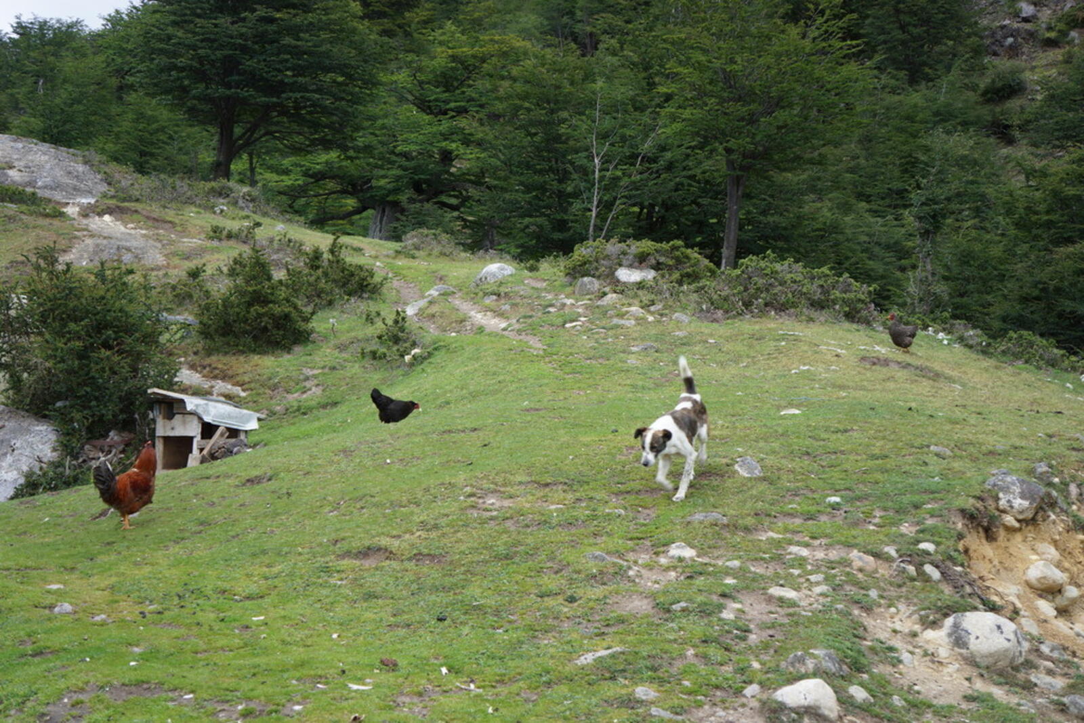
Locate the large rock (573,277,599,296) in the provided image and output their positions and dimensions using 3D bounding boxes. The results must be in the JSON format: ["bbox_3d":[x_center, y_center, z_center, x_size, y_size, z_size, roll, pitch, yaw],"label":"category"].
[{"bbox_3d":[0.554,-0.933,22.500,0.330,0.220,0.280,0,4,1],"label":"large rock"}]

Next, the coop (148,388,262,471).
[{"bbox_3d":[-2.690,0.543,14.400,0.560,0.640,0.780,2,4,27],"label":"coop"}]

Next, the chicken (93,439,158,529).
[{"bbox_3d":[-2.496,0.739,10.800,0.420,0.530,0.210,-1,3,-25],"label":"chicken"}]

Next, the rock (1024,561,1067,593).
[{"bbox_3d":[2.287,0.978,8.200,0.190,0.130,0.160,1,4,16],"label":"rock"}]

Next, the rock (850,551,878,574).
[{"bbox_3d":[1.443,0.899,8.100,0.125,0.085,0.100,1,4,10],"label":"rock"}]

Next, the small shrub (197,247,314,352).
[{"bbox_3d":[-3.332,-0.713,21.000,1.318,1.159,1.250,0,2,0],"label":"small shrub"}]

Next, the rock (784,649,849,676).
[{"bbox_3d":[1.139,1.249,7.500,0.263,0.107,0.200,0,2,0],"label":"rock"}]

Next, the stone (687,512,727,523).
[{"bbox_3d":[0.859,0.810,9.400,0.200,0.050,0.160,0,4,5],"label":"stone"}]

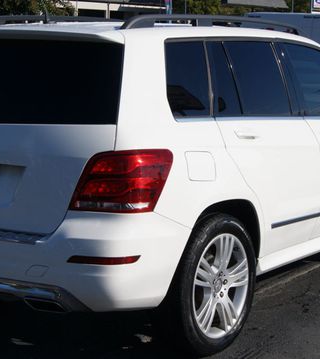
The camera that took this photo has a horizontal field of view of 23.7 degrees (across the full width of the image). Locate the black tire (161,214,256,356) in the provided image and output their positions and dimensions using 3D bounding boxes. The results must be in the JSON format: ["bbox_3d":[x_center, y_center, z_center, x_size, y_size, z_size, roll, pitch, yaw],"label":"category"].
[{"bbox_3d":[0.233,0.514,3.826,0.240,0.715,0.715,6,10,37],"label":"black tire"}]

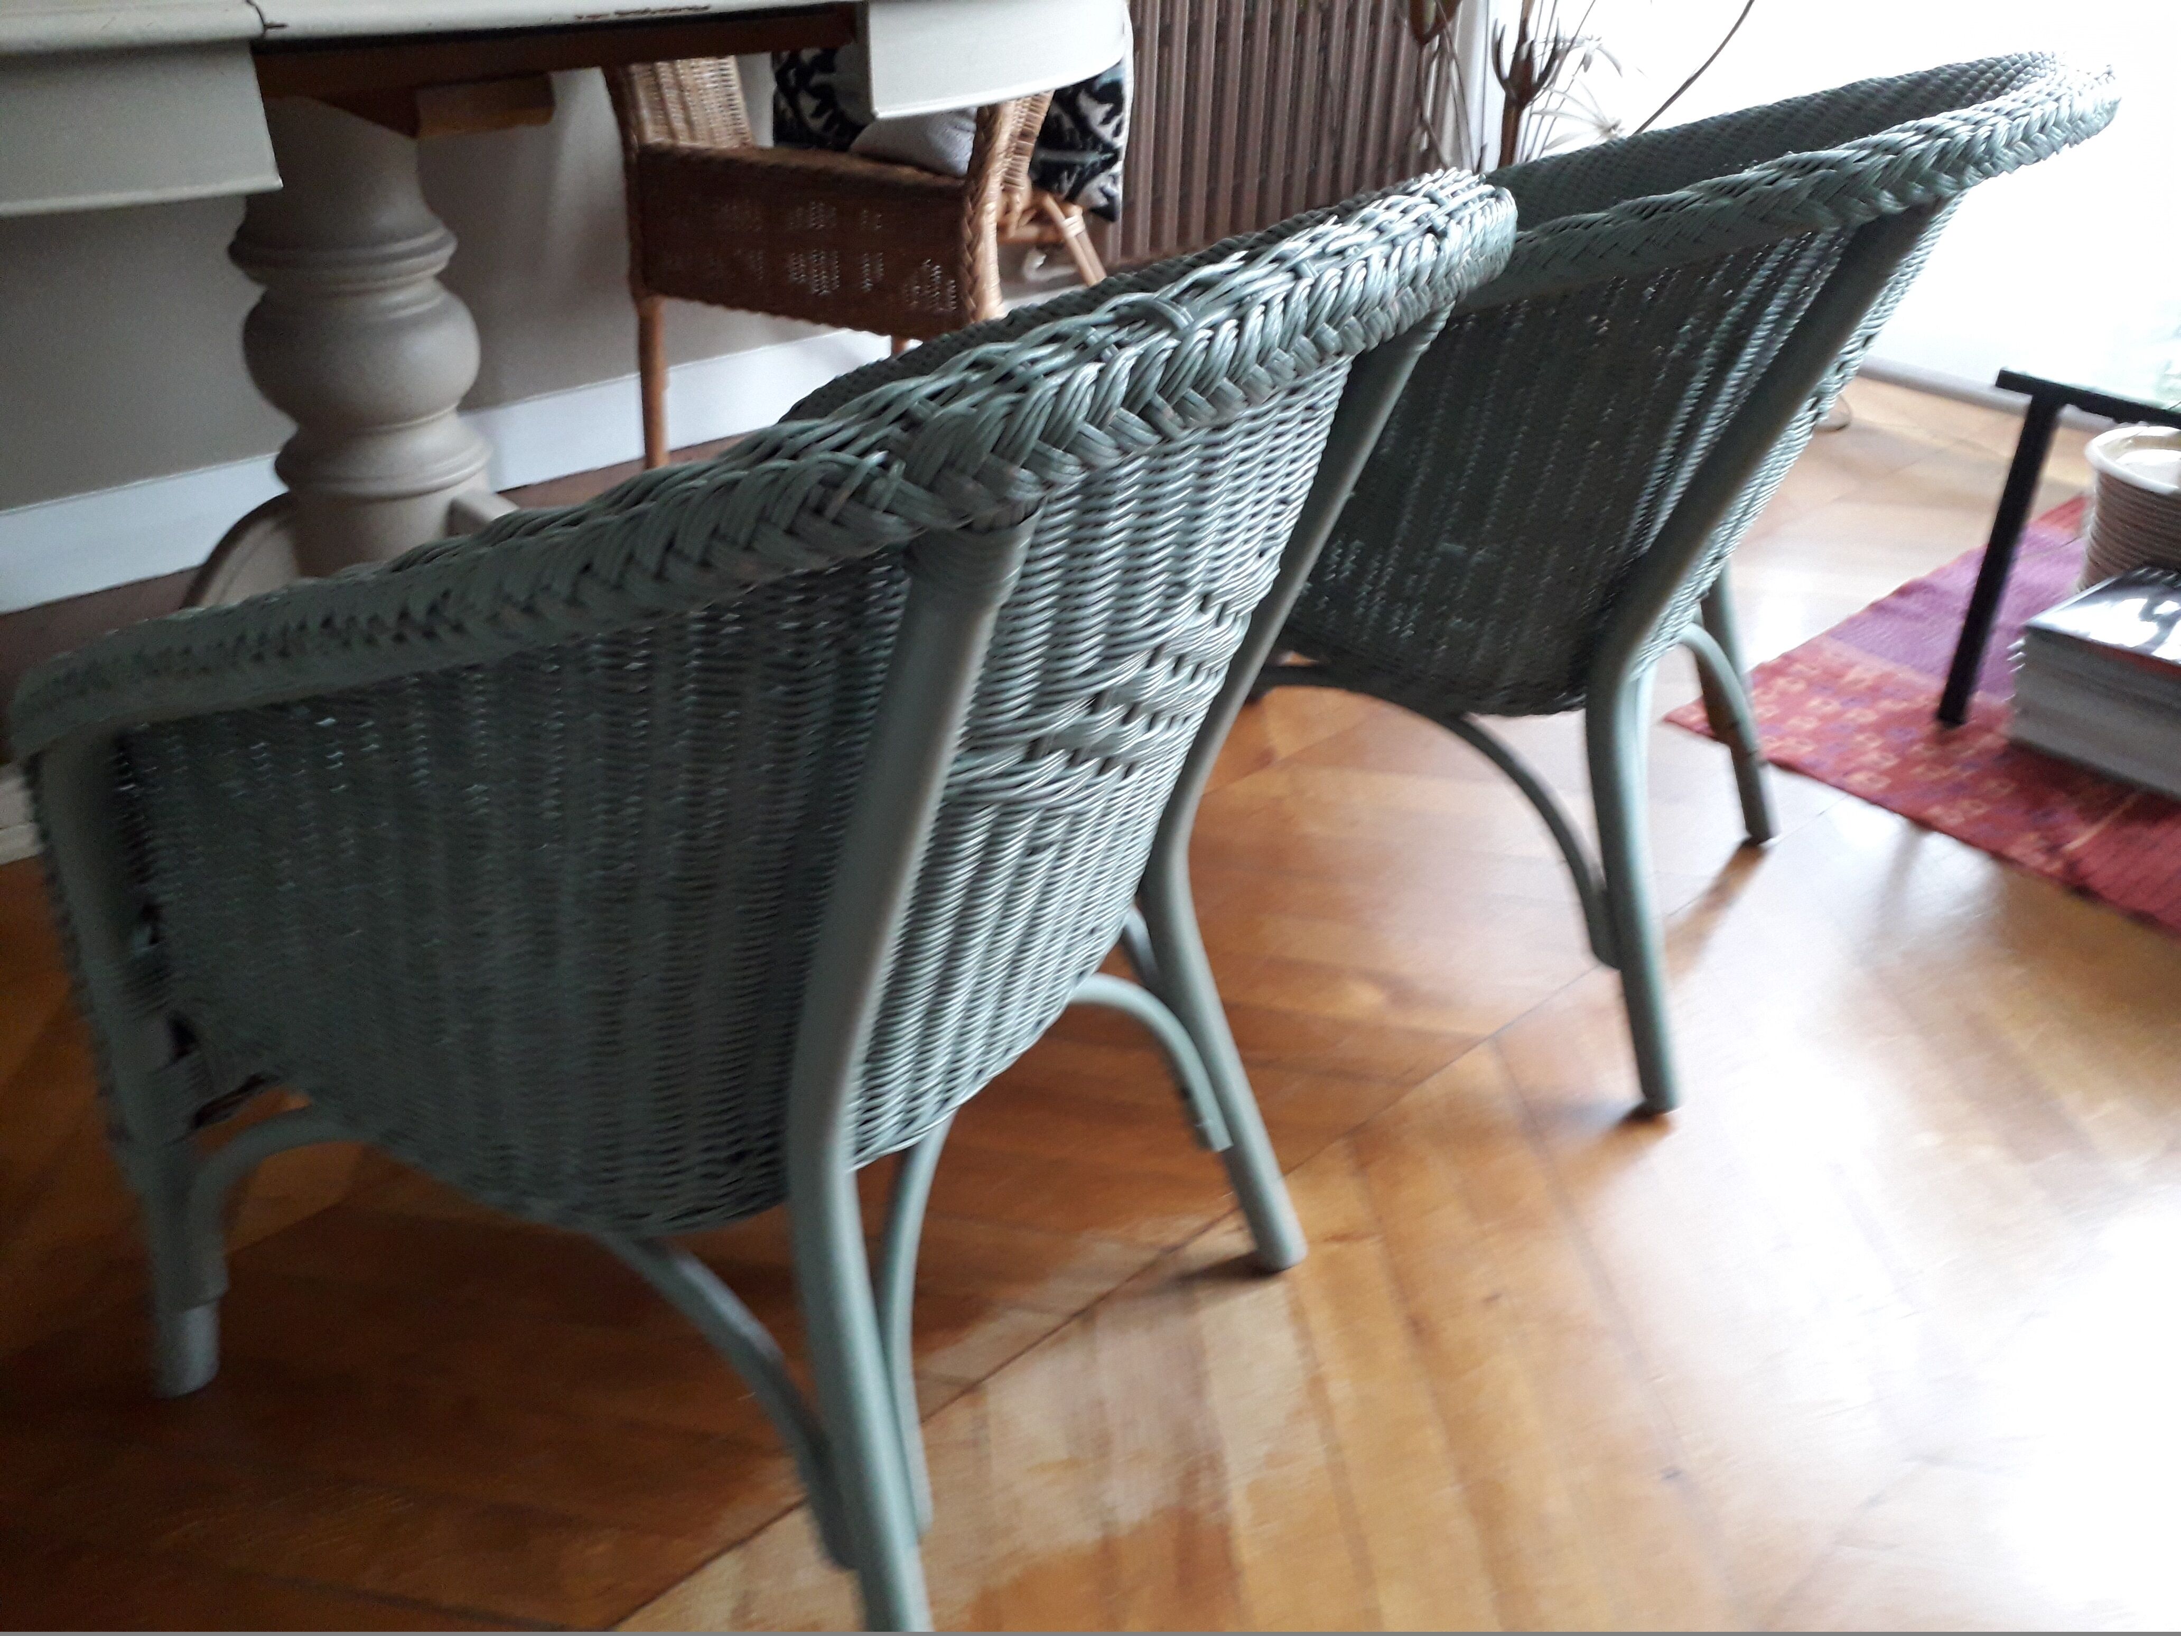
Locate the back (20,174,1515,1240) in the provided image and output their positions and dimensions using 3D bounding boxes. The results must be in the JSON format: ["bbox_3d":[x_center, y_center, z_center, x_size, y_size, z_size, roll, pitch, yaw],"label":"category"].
[{"bbox_3d":[-0.119,-0.092,0.891,0.552,0.455,0.653,21,37,27],"label":"back"}]

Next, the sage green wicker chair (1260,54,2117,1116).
[{"bbox_3d":[0.388,-0.251,1.441,0.626,0.745,0.653,18,36,23],"label":"sage green wicker chair"}]

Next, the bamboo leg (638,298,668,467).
[{"bbox_3d":[-0.585,-0.554,2.290,0.032,0.291,0.032,17,33,17],"label":"bamboo leg"}]

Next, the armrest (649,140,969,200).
[{"bbox_3d":[-0.354,-0.803,2.108,0.428,0.045,0.055,14,34,18],"label":"armrest"}]

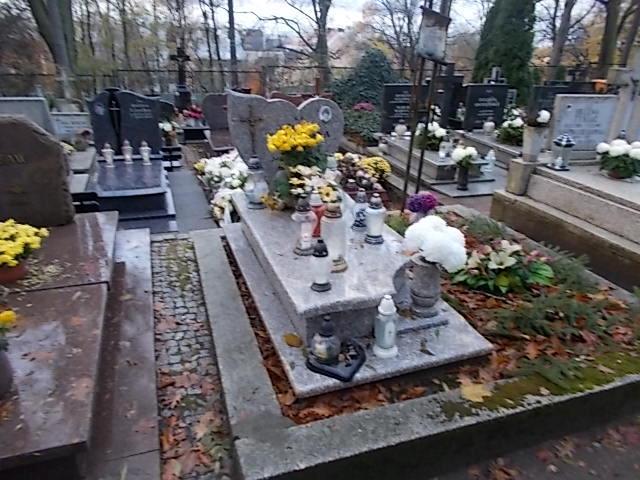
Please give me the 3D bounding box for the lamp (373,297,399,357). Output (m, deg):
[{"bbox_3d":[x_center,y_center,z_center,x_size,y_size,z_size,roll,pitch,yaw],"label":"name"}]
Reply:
[{"bbox_3d":[0.269,0.343,1.906,0.100,0.269,0.100,0,23,0],"label":"lamp"}]

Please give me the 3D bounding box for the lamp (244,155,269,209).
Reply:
[{"bbox_3d":[-0.463,-0.429,3.537,0.155,0.365,0.155,-9,24,-17],"label":"lamp"}]

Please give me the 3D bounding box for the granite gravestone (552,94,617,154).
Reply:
[{"bbox_3d":[2.683,-1.145,4.835,0.600,0.587,0.100,-4,23,-9],"label":"granite gravestone"}]

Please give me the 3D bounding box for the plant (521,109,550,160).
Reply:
[{"bbox_3d":[1.838,-0.894,4.134,0.220,0.420,0.200,-9,24,-17],"label":"plant"}]

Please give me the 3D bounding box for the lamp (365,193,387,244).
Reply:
[{"bbox_3d":[0.332,-0.132,2.886,0.119,0.294,0.119,1,23,0],"label":"lamp"}]

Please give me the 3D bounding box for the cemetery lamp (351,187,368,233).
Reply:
[{"bbox_3d":[0.251,-0.188,3.035,0.102,0.267,0.102,1,23,0],"label":"cemetery lamp"}]

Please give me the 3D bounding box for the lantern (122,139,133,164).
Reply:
[{"bbox_3d":[-2.058,-0.949,5.164,0.110,0.255,0.110,-9,24,-17],"label":"lantern"}]

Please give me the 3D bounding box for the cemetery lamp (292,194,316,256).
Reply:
[{"bbox_3d":[-0.075,-0.071,2.284,0.122,0.288,0.122,0,23,0],"label":"cemetery lamp"}]

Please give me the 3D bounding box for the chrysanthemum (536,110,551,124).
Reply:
[{"bbox_3d":[2.139,-1.163,4.577,0.130,0.116,0.130,-5,24,-11],"label":"chrysanthemum"}]

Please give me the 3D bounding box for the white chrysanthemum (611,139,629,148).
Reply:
[{"bbox_3d":[2.293,-0.720,3.680,0.120,0.100,0.120,-9,24,-17],"label":"white chrysanthemum"}]

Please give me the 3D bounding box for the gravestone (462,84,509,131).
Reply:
[{"bbox_3d":[2.455,-1.991,7.195,0.715,0.641,0.120,-7,25,-17],"label":"gravestone"}]

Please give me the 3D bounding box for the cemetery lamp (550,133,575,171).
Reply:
[{"bbox_3d":[2.261,-0.819,4.440,0.165,0.305,0.165,-5,24,-11],"label":"cemetery lamp"}]

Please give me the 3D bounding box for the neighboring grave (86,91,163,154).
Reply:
[{"bbox_3d":[-1.962,-1.200,4.915,0.685,0.673,0.100,-7,25,-17],"label":"neighboring grave"}]

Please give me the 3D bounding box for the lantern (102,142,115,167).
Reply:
[{"bbox_3d":[-2.071,-0.833,4.708,0.093,0.229,0.093,-7,25,-17],"label":"lantern"}]

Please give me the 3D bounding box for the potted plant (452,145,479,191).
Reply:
[{"bbox_3d":[1.534,-0.750,5.020,0.250,0.440,0.230,-9,24,-17],"label":"potted plant"}]

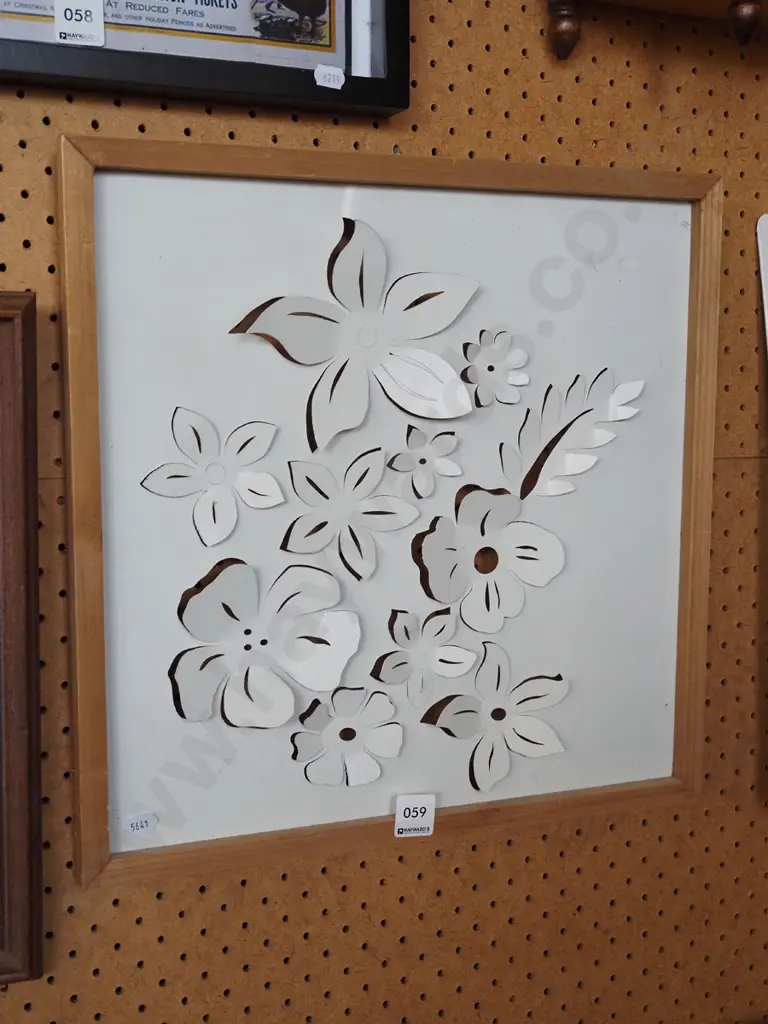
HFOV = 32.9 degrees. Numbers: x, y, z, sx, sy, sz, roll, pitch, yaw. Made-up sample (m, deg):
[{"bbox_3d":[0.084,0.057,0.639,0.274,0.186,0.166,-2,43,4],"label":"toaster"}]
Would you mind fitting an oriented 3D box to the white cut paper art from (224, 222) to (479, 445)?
[{"bbox_3d":[-0.020,-0.137,1.015,0.208,0.179,0.019,-3,8,-22],"label":"white cut paper art"}]

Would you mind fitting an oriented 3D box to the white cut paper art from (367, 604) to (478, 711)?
[{"bbox_3d":[0.035,0.124,1.097,0.097,0.087,0.014,-3,7,-21],"label":"white cut paper art"}]

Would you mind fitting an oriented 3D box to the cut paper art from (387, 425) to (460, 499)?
[{"bbox_3d":[0.033,-0.041,1.053,0.066,0.060,0.010,-3,8,-22],"label":"cut paper art"}]

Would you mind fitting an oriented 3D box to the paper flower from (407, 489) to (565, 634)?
[{"bbox_3d":[0.088,0.039,1.081,0.143,0.126,0.018,-3,8,-22],"label":"paper flower"}]

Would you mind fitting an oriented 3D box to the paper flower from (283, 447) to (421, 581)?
[{"bbox_3d":[-0.026,0.003,1.034,0.118,0.107,0.012,-3,8,-22],"label":"paper flower"}]

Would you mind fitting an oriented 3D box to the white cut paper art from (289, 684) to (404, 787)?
[{"bbox_3d":[-0.030,0.187,1.079,0.098,0.085,0.014,-3,7,-21],"label":"white cut paper art"}]

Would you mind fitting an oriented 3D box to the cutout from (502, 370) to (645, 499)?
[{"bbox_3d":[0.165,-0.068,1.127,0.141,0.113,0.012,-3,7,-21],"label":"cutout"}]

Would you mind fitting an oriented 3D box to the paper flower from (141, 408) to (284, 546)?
[{"bbox_3d":[-0.131,-0.027,1.016,0.117,0.110,0.010,-3,7,-21],"label":"paper flower"}]

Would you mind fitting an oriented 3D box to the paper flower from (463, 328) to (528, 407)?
[{"bbox_3d":[0.092,-0.117,1.066,0.062,0.063,0.012,-3,8,-22],"label":"paper flower"}]

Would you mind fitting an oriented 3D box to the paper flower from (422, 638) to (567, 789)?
[{"bbox_3d":[0.098,0.177,1.126,0.143,0.133,0.020,-3,7,-21],"label":"paper flower"}]

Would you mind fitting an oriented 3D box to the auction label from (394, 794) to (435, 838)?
[{"bbox_3d":[0.027,0.258,1.103,0.035,0.037,0.002,-3,7,-21],"label":"auction label"}]

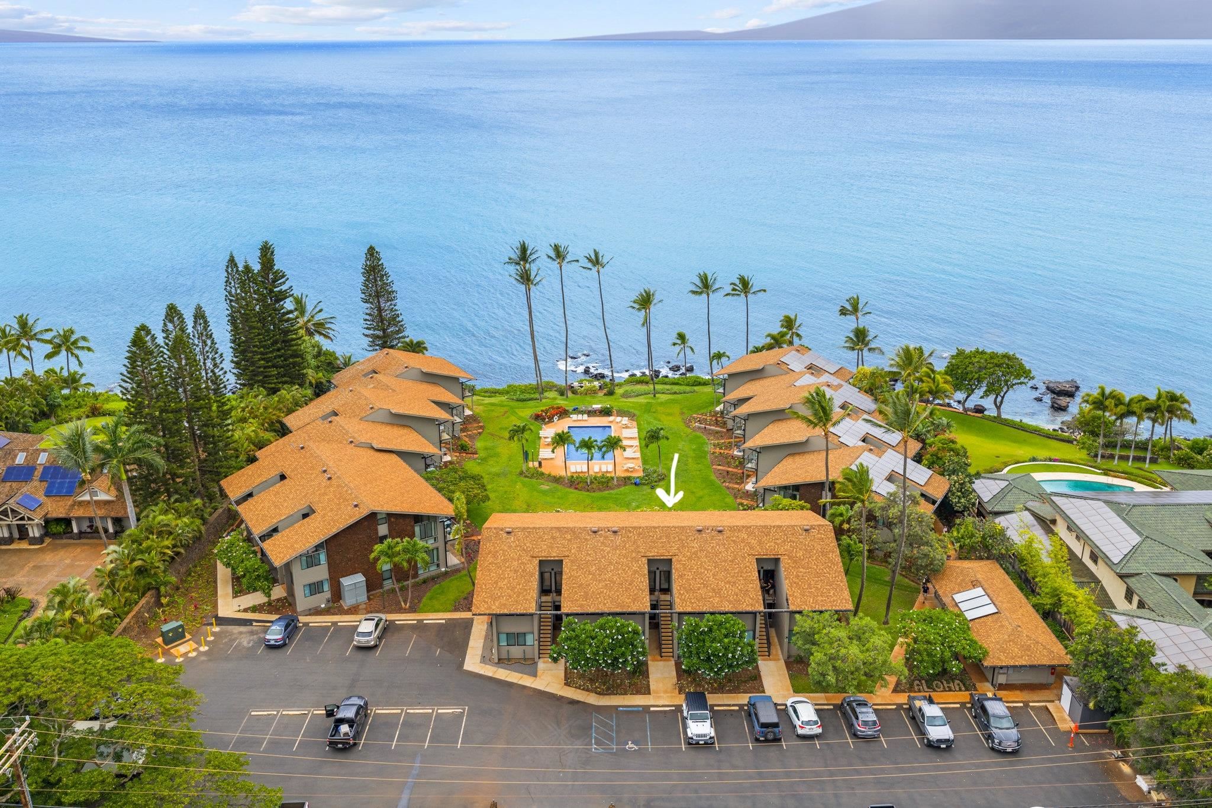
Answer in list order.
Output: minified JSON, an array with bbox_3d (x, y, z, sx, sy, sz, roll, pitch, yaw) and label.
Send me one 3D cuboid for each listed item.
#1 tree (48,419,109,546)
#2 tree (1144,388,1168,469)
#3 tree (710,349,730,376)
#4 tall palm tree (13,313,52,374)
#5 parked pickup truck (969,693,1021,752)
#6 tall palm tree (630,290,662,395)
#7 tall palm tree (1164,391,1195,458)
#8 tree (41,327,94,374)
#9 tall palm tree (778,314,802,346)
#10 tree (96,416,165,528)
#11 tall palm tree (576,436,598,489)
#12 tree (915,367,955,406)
[{"bbox_3d":[-54.051,8.429,97.019,5.088,15.034,4.936,0,21,0],"label":"tree"},{"bbox_3d":[71.020,3.239,122.943,3.210,11.390,3.210,0,21,0],"label":"tree"},{"bbox_3d":[18.786,-5.930,155.868,3.120,6.300,3.120,0,21,0],"label":"tree"},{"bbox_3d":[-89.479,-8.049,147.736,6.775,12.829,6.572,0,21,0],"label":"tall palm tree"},{"bbox_3d":[29.905,24.358,72.529,2.080,1.900,5.750,0,21,-1],"label":"parked pickup truck"},{"bbox_3d":[6.038,-9.339,145.247,5.032,17.636,4.881,0,21,0],"label":"tall palm tree"},{"bbox_3d":[71.762,2.912,119.094,4.269,9.788,4.269,0,21,0],"label":"tall palm tree"},{"bbox_3d":[-84.908,-6.474,150.049,7.340,12.250,7.340,0,21,0],"label":"tree"},{"bbox_3d":[30.057,-8.858,154.753,4.041,12.241,4.041,0,21,0],"label":"tall palm tree"},{"bbox_3d":[-49.018,8.041,98.375,7.023,14.776,6.813,0,21,0],"label":"tree"},{"bbox_3d":[-2.292,7.003,114.604,2.635,6.960,2.556,0,21,0],"label":"tall palm tree"},{"bbox_3d":[50.865,-2.552,146.417,6.177,6.428,6.177,0,21,0],"label":"tree"}]

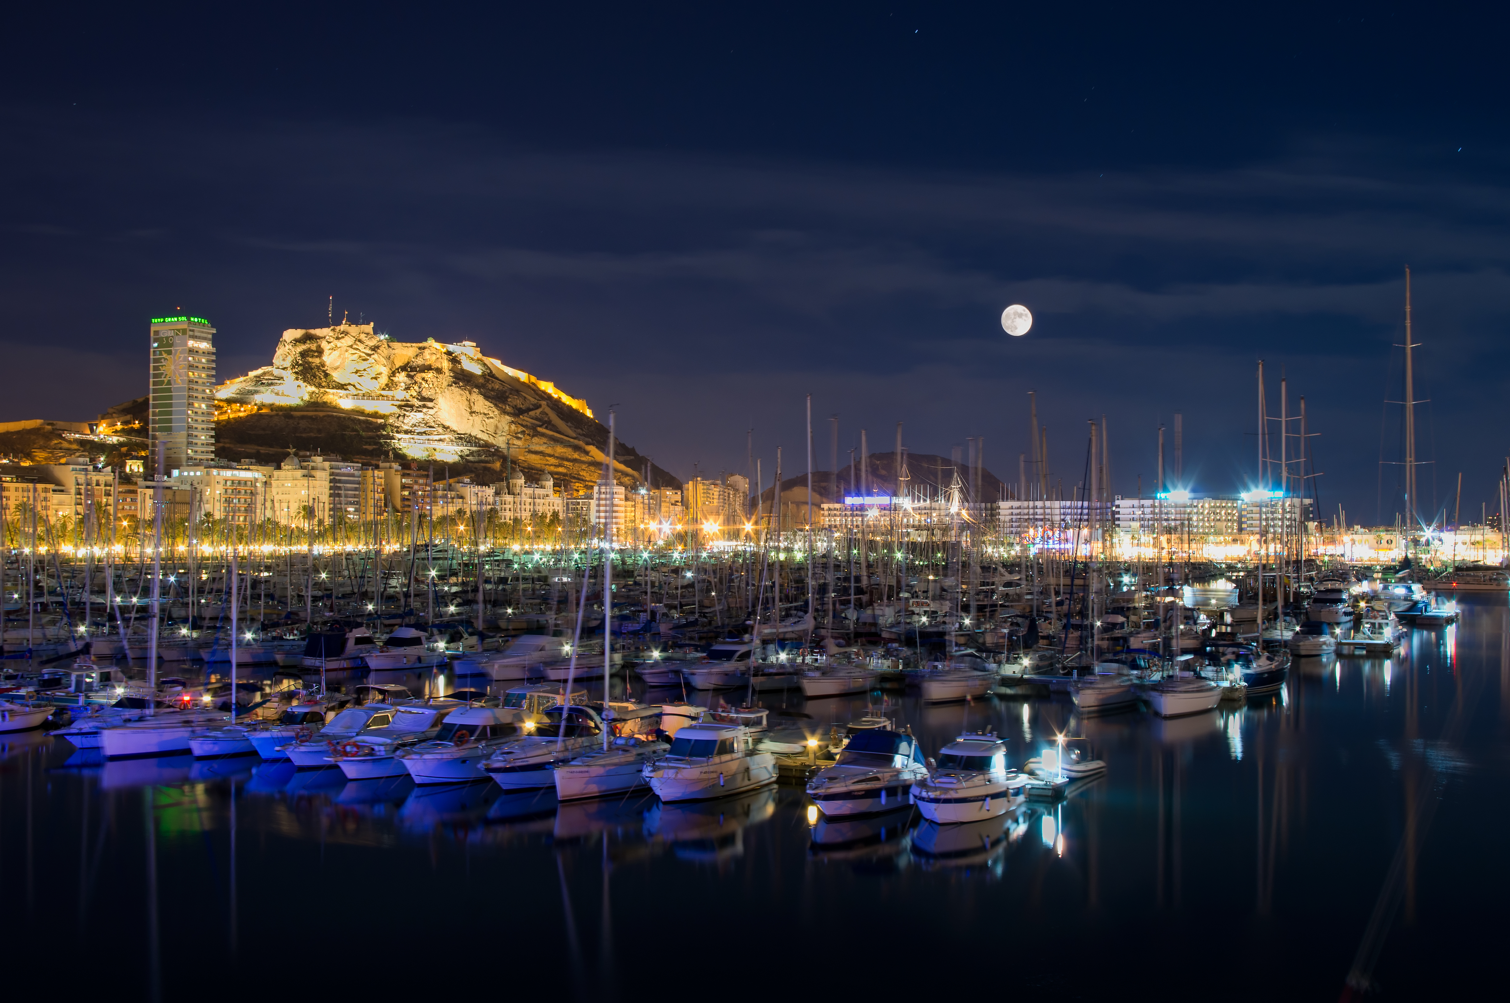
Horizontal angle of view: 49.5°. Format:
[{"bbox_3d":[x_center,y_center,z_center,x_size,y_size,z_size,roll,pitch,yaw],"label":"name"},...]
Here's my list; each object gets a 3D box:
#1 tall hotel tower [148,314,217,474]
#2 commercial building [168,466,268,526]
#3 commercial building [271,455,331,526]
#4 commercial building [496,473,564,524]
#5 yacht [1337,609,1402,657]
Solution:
[{"bbox_3d":[-234.760,-29.350,672.740,19.200,90.820,16.370,0,-1,22],"label":"tall hotel tower"},{"bbox_3d":[-199.640,1.690,609.850,18.320,28.840,31.360,0,-1,18],"label":"commercial building"},{"bbox_3d":[-183.150,-0.210,660.210,18.060,34.340,13.530,0,-1,18],"label":"commercial building"},{"bbox_3d":[-122.740,3.340,850.870,21.000,33.670,68.820,0,-1,18],"label":"commercial building"},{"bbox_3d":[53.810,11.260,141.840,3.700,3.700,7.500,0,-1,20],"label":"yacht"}]

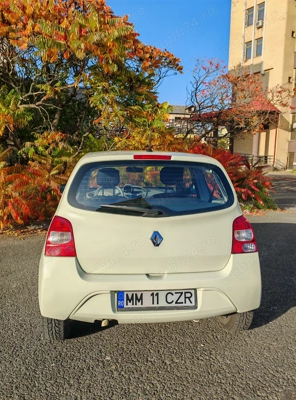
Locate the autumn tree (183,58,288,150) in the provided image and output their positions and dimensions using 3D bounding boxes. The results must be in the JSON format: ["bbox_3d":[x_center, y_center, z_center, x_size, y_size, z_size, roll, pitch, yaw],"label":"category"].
[{"bbox_3d":[3.389,-2.977,12.387,3.900,4.840,3.600,0,9,-5],"label":"autumn tree"}]

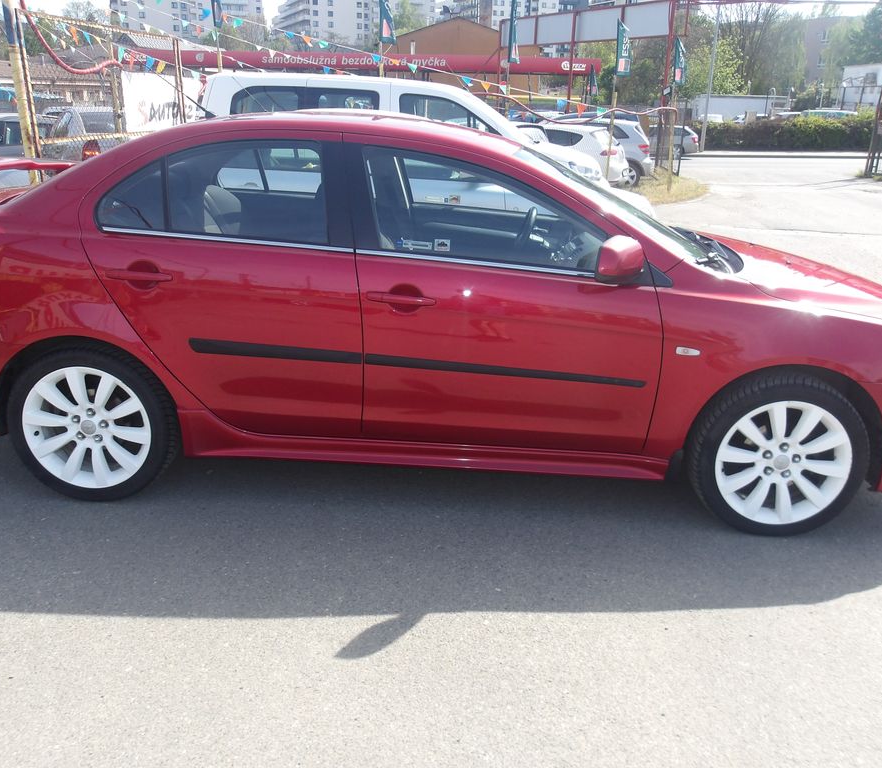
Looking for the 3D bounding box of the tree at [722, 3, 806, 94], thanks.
[{"bbox_3d":[28.661,-27.421,70.976,7.700,12.400,7.200,2,18,-1],"label":"tree"}]

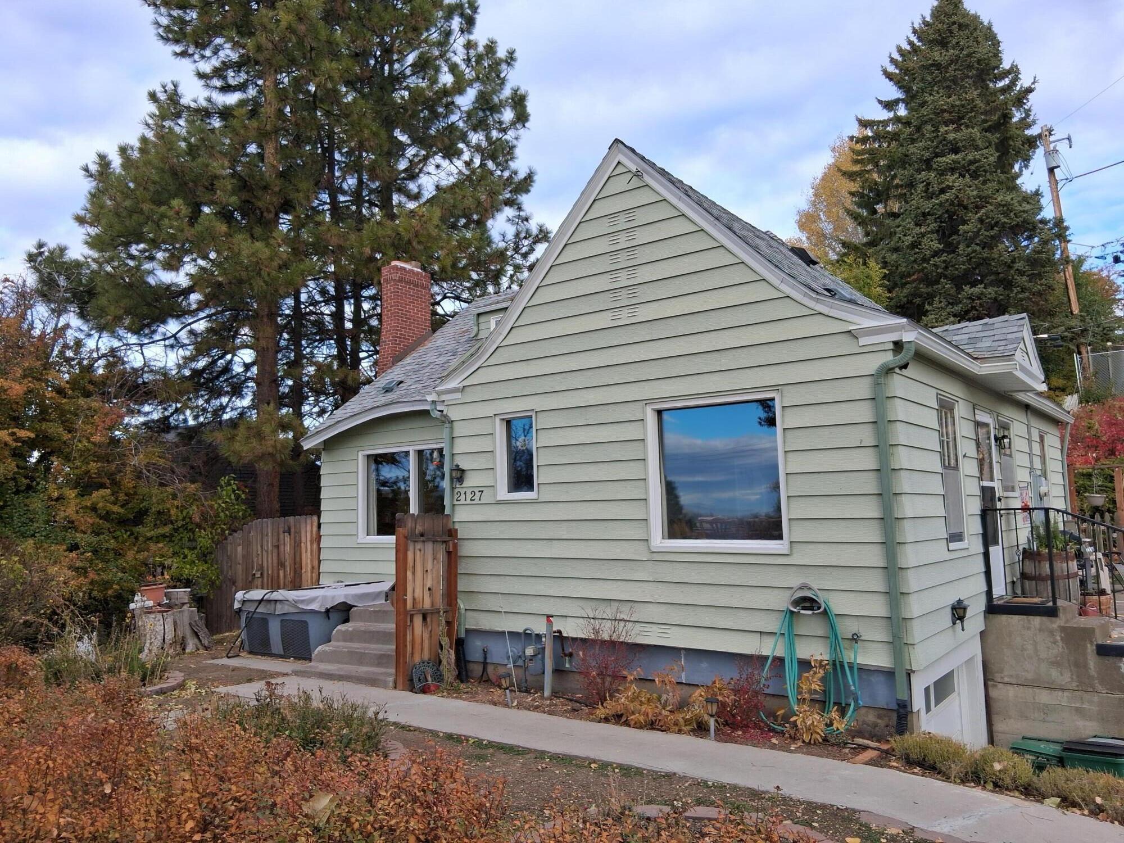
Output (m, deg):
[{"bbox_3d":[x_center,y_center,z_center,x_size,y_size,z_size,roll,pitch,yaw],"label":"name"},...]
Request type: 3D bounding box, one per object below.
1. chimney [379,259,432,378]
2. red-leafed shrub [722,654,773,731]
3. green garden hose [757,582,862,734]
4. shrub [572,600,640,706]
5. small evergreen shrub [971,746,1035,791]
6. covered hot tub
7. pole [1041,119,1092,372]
[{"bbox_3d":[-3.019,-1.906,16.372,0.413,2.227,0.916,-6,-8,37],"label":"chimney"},{"bbox_3d":[1.609,2.342,7.315,0.404,0.618,0.404,-1,-6,0],"label":"red-leafed shrub"},{"bbox_3d":[2.085,1.992,7.168,0.897,1.218,0.274,-6,-8,37],"label":"green garden hose"},{"bbox_3d":[0.434,2.272,8.256,0.616,0.982,0.616,-1,-6,0],"label":"shrub"},{"bbox_3d":[3.015,2.355,5.777,0.377,0.263,0.415,-6,-8,37],"label":"small evergreen shrub"},{"bbox_3d":[-3.343,2.805,12.162,2.016,0.864,1.836,-6,-8,37],"label":"covered hot tub"},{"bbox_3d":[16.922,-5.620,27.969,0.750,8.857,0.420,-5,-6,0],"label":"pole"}]

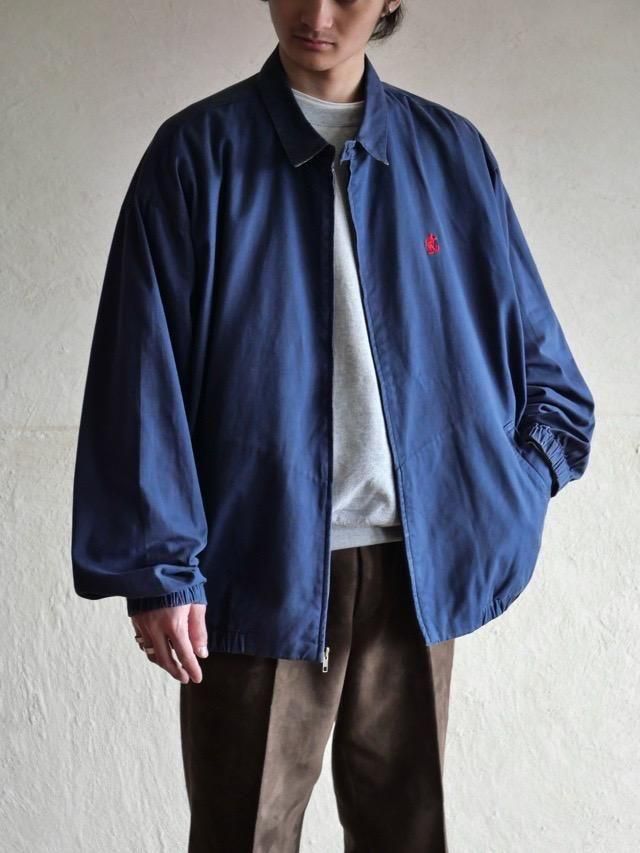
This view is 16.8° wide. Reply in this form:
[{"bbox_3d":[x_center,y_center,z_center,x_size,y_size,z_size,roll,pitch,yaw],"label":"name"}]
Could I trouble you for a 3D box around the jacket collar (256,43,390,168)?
[{"bbox_3d":[0.005,-0.402,2.720,0.168,0.172,0.172,0,1,-17],"label":"jacket collar"}]

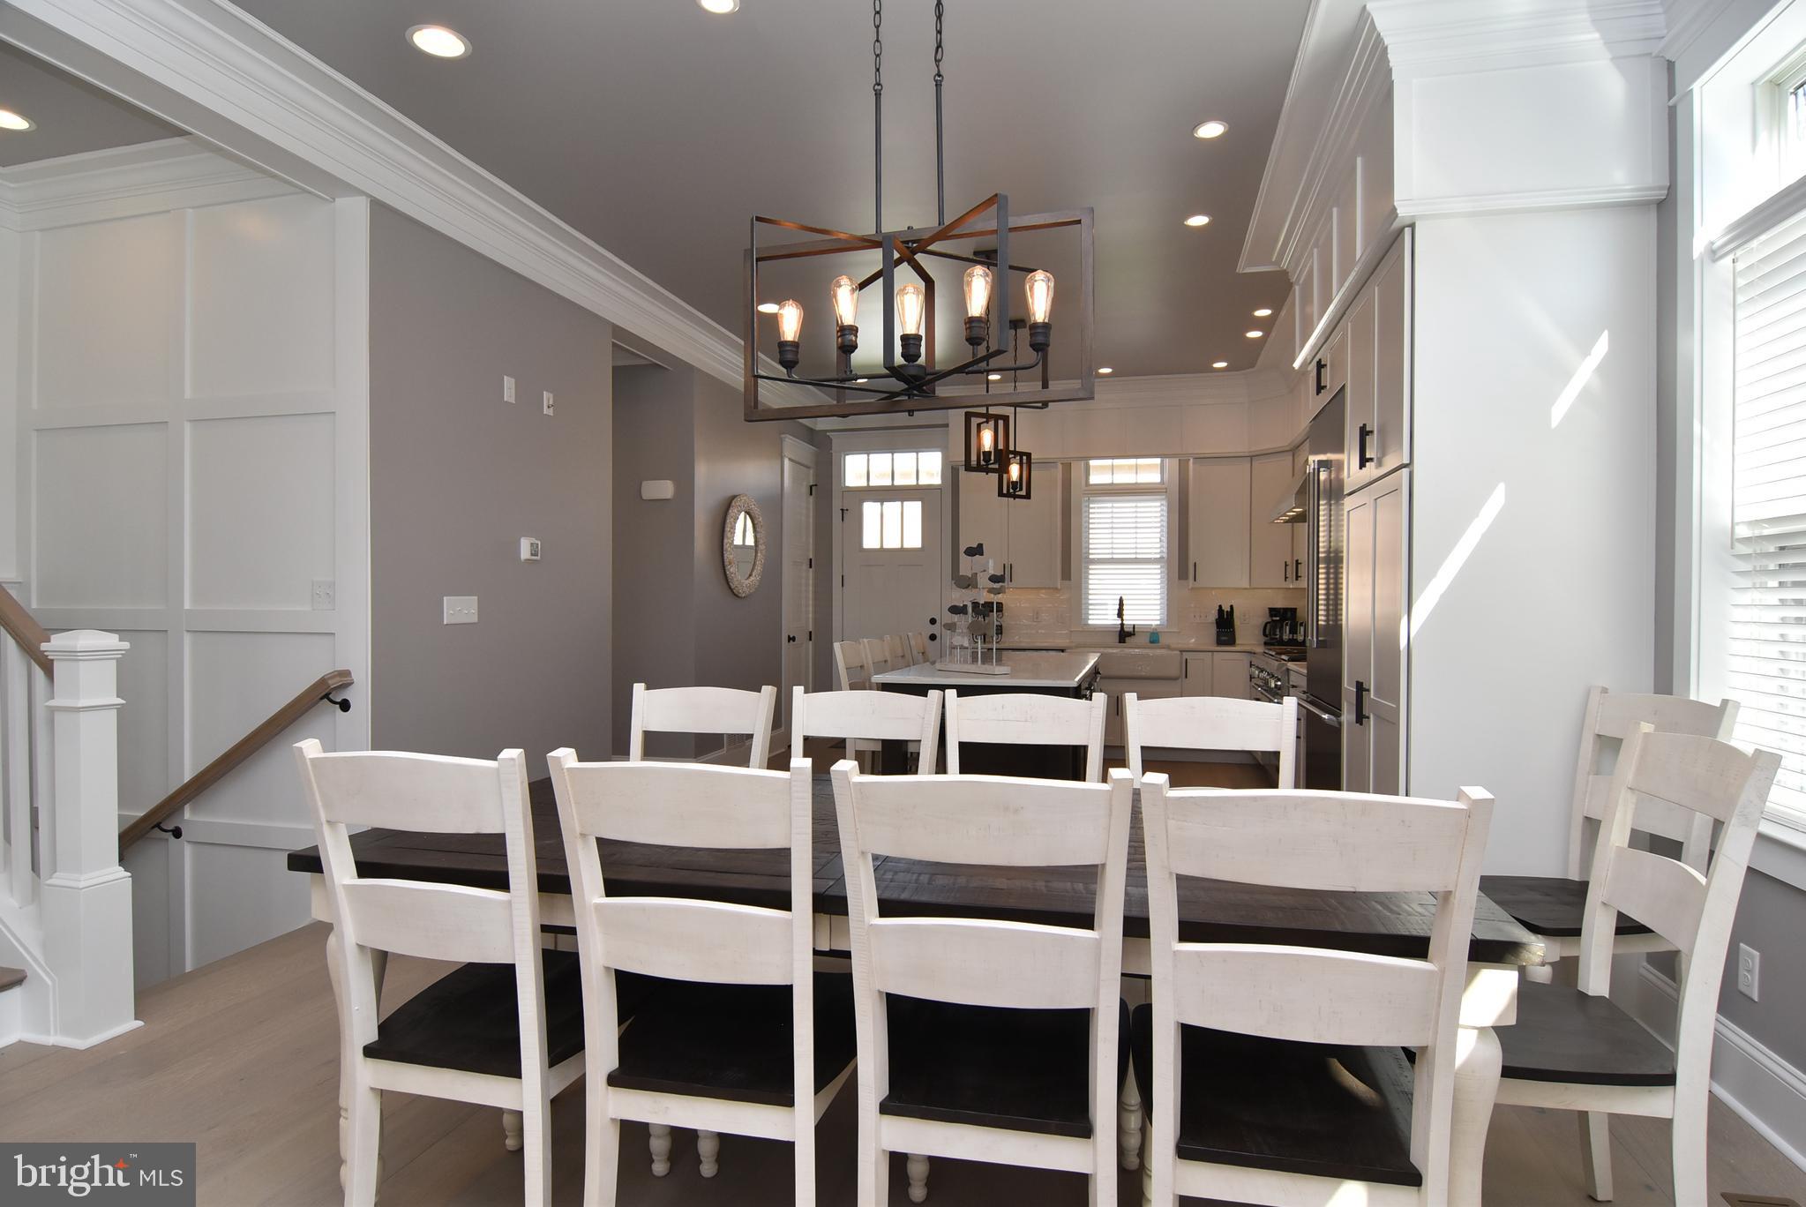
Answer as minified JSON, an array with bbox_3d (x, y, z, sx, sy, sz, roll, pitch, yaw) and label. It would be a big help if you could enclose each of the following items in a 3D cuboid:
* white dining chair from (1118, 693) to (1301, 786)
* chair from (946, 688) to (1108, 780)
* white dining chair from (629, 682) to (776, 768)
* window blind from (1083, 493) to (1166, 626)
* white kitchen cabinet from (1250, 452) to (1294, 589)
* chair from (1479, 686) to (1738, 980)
[{"bbox_3d":[0.787,0.766,2.265,0.475,1.020,0.565,0,0,12],"label":"white dining chair"},{"bbox_3d":[0.281,0.765,2.351,0.475,1.020,0.565,0,0,14],"label":"chair"},{"bbox_3d":[-0.678,0.762,2.521,0.475,1.020,0.565,0,0,14],"label":"white dining chair"},{"bbox_3d":[1.881,-0.363,7.662,0.690,1.105,0.060,0,0,15],"label":"window blind"},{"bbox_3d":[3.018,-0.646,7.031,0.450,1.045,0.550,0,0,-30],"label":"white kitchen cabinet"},{"bbox_3d":[1.821,0.755,2.469,0.520,1.014,0.460,0,0,-2],"label":"chair"}]

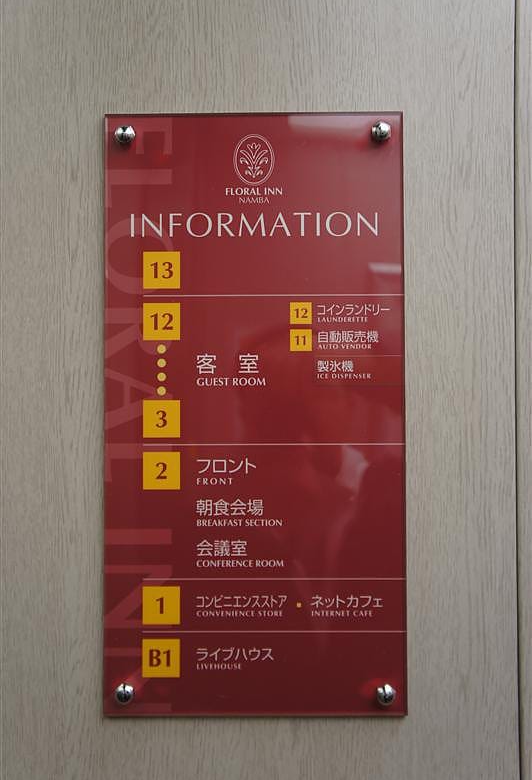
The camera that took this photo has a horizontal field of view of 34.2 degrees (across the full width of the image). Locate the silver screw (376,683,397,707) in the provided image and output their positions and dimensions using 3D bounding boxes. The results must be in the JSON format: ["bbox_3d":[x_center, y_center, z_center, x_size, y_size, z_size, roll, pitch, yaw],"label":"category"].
[{"bbox_3d":[0.079,0.199,0.565,0.013,0.013,0.010,0,-1,0],"label":"silver screw"}]

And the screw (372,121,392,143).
[{"bbox_3d":[0.077,-0.171,0.574,0.013,0.013,0.010,0,-1,0],"label":"screw"}]

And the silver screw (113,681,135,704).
[{"bbox_3d":[-0.092,0.198,0.566,0.013,0.013,0.010,0,-1,0],"label":"silver screw"}]

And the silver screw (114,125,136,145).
[{"bbox_3d":[-0.093,-0.170,0.574,0.013,0.013,0.010,0,-1,0],"label":"silver screw"}]

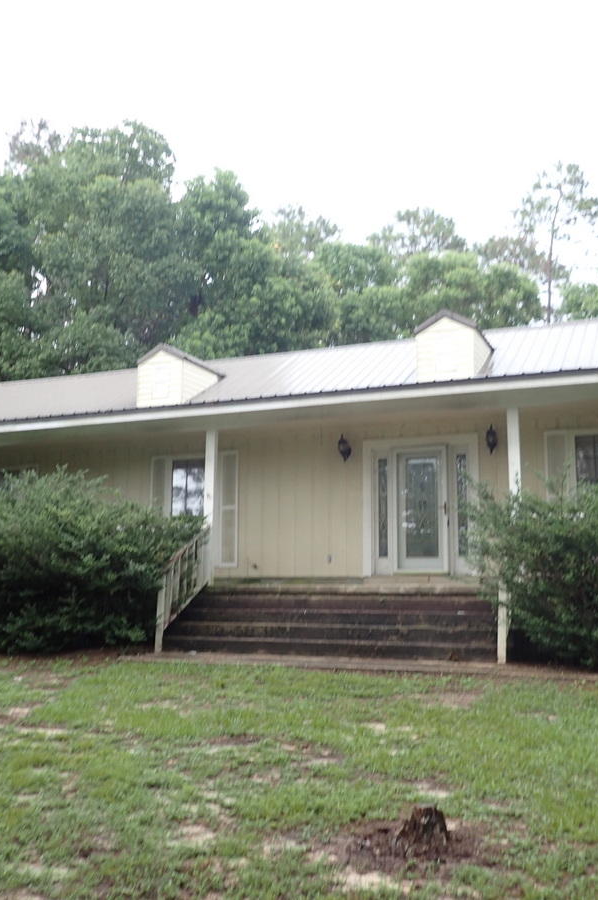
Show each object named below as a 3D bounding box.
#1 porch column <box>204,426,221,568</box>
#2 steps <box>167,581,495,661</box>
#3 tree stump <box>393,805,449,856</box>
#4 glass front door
[{"bbox_3d":[-1.364,0.900,13.501,0.145,2.402,0.145,-4,-11,24],"label":"porch column"},{"bbox_3d":[0.500,2.294,11.704,4.538,0.917,1.279,-4,-11,24],"label":"steps"},{"bbox_3d":[0.594,1.839,4.200,0.250,0.200,0.240,1,-10,0],"label":"tree stump"},{"bbox_3d":[1.924,0.958,13.708,0.860,1.954,0.078,-4,-11,24],"label":"glass front door"}]

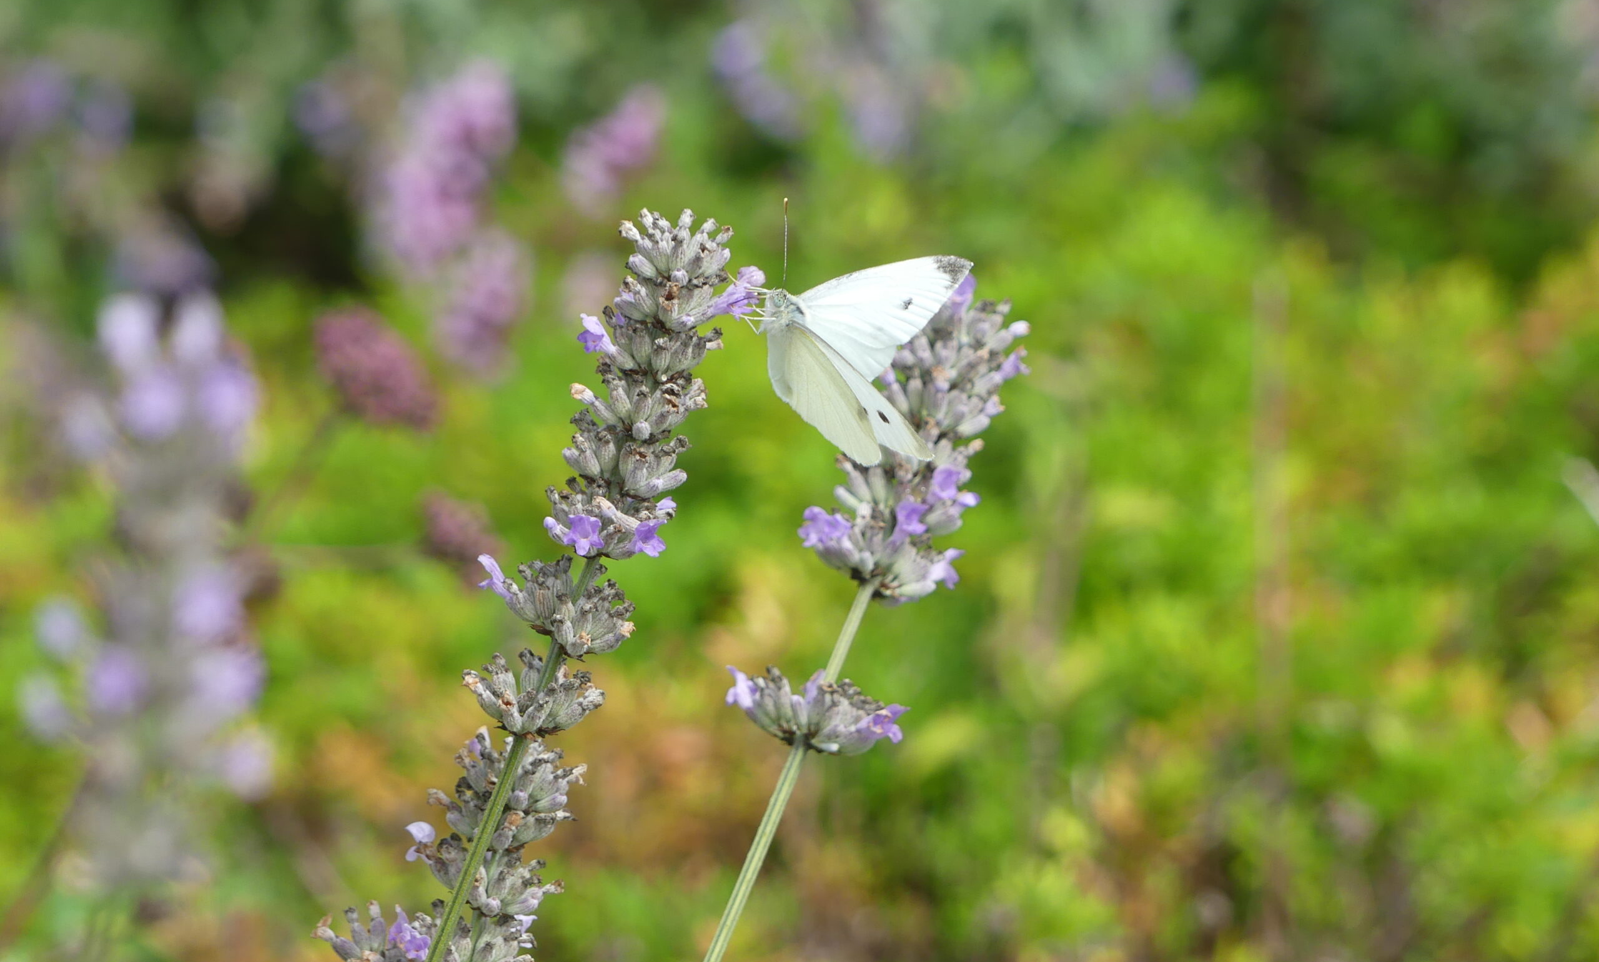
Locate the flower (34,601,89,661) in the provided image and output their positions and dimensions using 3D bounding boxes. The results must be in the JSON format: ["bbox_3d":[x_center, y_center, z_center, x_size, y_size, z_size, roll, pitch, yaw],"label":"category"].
[{"bbox_3d":[-0.082,0.017,1.850,0.006,0.007,0.006,3,17,11],"label":"flower"}]

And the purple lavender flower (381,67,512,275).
[{"bbox_3d":[-0.056,-0.050,2.650,0.016,0.032,0.016,19,16,0],"label":"purple lavender flower"}]

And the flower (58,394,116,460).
[{"bbox_3d":[-0.079,-0.006,1.850,0.006,0.008,0.006,3,17,11],"label":"flower"}]

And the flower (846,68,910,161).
[{"bbox_3d":[0.015,-0.068,3.100,0.012,0.017,0.011,0,17,0],"label":"flower"}]

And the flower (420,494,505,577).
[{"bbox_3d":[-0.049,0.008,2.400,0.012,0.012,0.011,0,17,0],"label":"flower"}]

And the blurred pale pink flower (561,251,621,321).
[{"bbox_3d":[-0.033,-0.031,2.620,0.011,0.011,0.011,0,22,0],"label":"blurred pale pink flower"}]

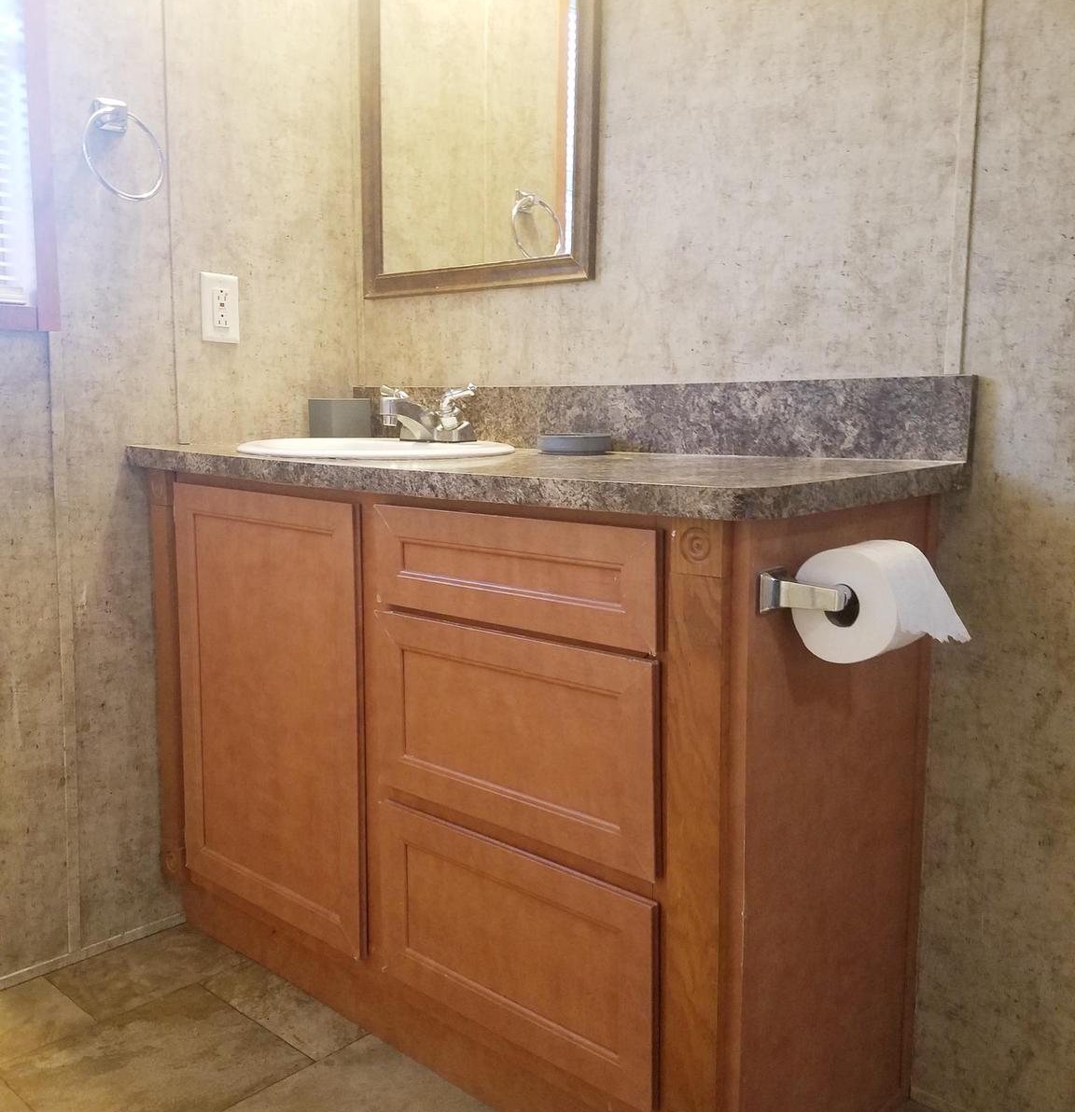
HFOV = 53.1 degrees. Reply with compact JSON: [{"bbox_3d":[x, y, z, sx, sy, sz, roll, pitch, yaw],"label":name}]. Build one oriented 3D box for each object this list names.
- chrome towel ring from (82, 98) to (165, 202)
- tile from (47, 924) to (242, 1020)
[{"bbox_3d":[-0.636,-0.616,1.634,0.072,0.146,0.127,7,10,42],"label":"chrome towel ring"},{"bbox_3d":[-0.611,0.665,1.738,0.202,0.010,0.285,7,10,42],"label":"tile"}]

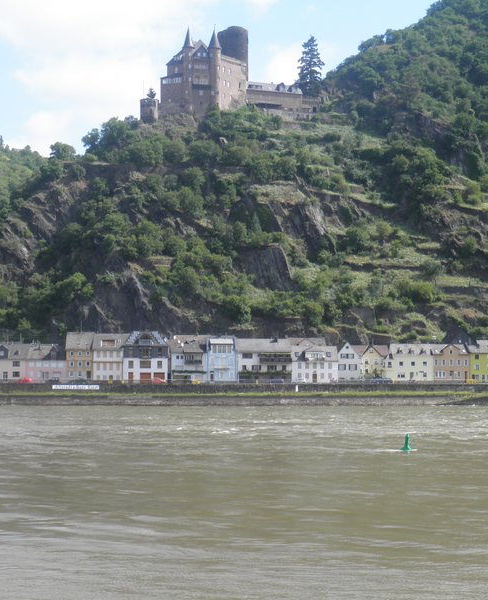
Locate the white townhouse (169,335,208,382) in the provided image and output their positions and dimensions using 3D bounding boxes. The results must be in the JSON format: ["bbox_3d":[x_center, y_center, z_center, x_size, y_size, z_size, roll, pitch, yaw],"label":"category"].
[{"bbox_3d":[-13.930,15.160,349.720,8.930,12.120,10.000,0,-3,0],"label":"white townhouse"}]

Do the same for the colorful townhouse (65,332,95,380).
[{"bbox_3d":[-41.345,14.528,347.746,7.256,12.482,10.000,0,-3,0],"label":"colorful townhouse"}]

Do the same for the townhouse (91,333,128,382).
[{"bbox_3d":[-33.962,14.718,347.735,7.959,12.352,10.000,0,-3,0],"label":"townhouse"}]

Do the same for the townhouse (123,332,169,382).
[{"bbox_3d":[-24.840,14.720,350.000,11.210,13.030,10.500,0,-3,0],"label":"townhouse"}]

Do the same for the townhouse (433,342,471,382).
[{"bbox_3d":[52.510,16.240,349.650,9.060,9.660,10.000,0,-3,0],"label":"townhouse"}]

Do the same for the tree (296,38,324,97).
[{"bbox_3d":[27.178,-94.912,556.515,11.000,25.192,11.000,0,-3,0],"label":"tree"}]

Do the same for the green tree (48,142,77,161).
[{"bbox_3d":[-71.154,-57.998,534.314,10.300,7.506,9.800,0,-3,0],"label":"green tree"}]

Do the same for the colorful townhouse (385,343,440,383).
[{"bbox_3d":[42.240,16.210,349.660,11.510,9.610,10.000,0,-3,0],"label":"colorful townhouse"}]

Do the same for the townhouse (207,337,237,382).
[{"bbox_3d":[-5.461,15.200,347.707,7.707,11.787,10.000,0,-3,0],"label":"townhouse"}]

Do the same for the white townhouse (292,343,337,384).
[{"bbox_3d":[17.953,16.296,347.642,11.850,9.643,10.000,0,-3,0],"label":"white townhouse"}]

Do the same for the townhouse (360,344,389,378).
[{"bbox_3d":[33.150,16.120,351.660,6.360,9.530,10.000,0,-3,0],"label":"townhouse"}]

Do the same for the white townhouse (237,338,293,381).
[{"bbox_3d":[5.240,15.560,349.950,13.790,11.200,10.500,0,-3,0],"label":"white townhouse"}]

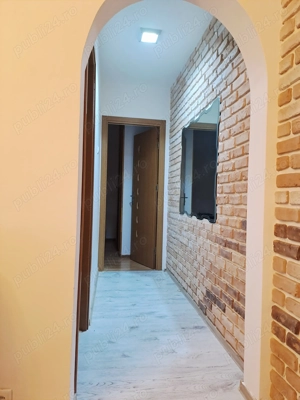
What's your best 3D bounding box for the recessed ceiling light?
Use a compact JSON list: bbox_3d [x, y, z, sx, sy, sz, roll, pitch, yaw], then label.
[{"bbox_3d":[0.001,-1.569,2.792,0.205,0.038,0.205,2,0,-8],"label":"recessed ceiling light"}]

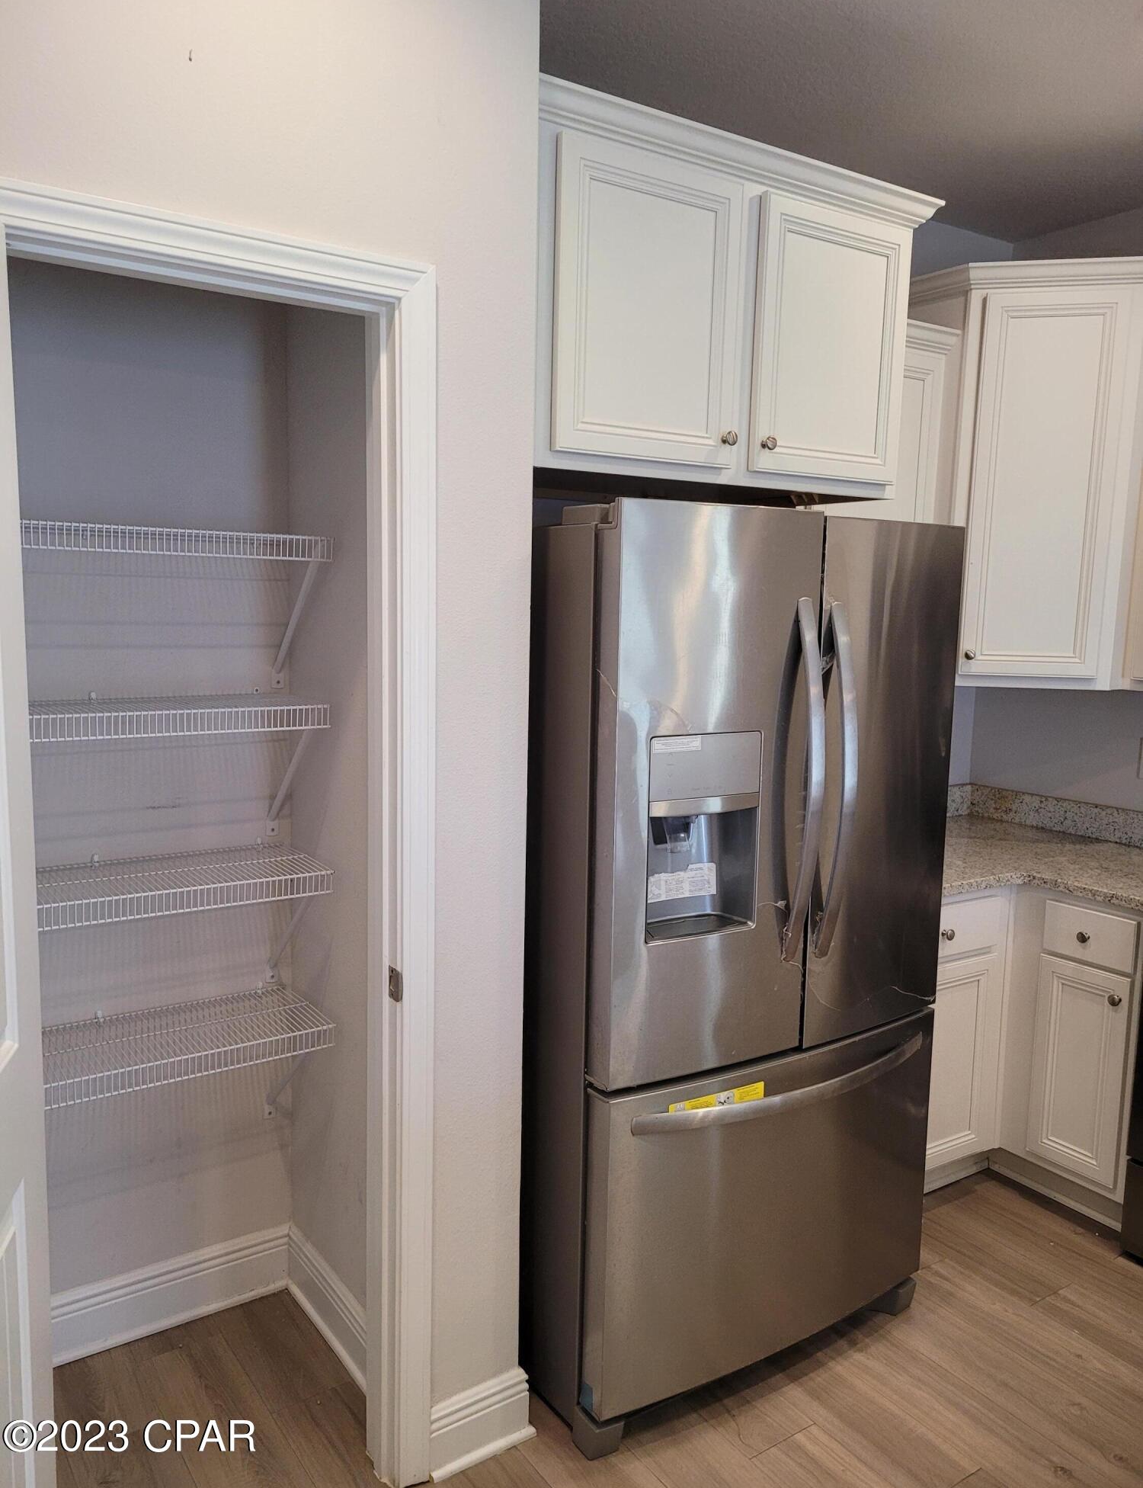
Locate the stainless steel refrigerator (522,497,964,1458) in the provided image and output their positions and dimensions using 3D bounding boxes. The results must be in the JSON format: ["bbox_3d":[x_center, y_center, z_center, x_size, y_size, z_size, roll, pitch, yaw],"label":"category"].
[{"bbox_3d":[0.237,0.404,2.604,0.906,1.782,0.888,-4,9,-34],"label":"stainless steel refrigerator"}]

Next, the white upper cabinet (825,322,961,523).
[{"bbox_3d":[0.729,-0.642,3.163,0.534,0.968,0.347,-4,9,-34],"label":"white upper cabinet"}]

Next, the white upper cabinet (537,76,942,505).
[{"bbox_3d":[0.200,-0.897,2.584,1.061,0.659,0.655,-4,9,-34],"label":"white upper cabinet"}]

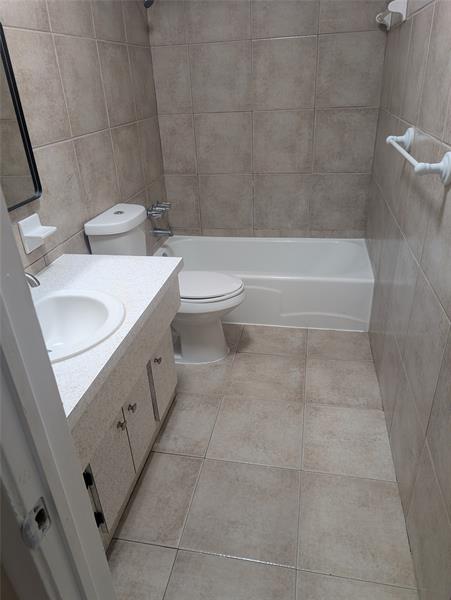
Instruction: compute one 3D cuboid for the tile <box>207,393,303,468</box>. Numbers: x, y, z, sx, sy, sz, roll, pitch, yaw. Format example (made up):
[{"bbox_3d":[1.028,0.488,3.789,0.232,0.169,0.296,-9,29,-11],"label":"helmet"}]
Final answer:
[{"bbox_3d":[0.153,0.606,1.935,0.409,0.014,0.405,3,29,11],"label":"tile"}]

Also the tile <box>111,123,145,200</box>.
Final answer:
[{"bbox_3d":[-0.588,-0.854,2.540,0.014,0.405,0.399,3,29,11],"label":"tile"}]

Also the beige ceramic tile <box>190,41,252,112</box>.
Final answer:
[{"bbox_3d":[-0.026,-1.462,2.751,0.409,0.408,0.010,3,28,11],"label":"beige ceramic tile"}]

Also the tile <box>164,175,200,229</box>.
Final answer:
[{"bbox_3d":[-0.316,-0.741,3.177,0.261,0.405,0.010,3,29,11],"label":"tile"}]

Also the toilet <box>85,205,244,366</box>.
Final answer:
[{"bbox_3d":[-0.263,-0.063,2.329,0.739,0.856,0.405,3,29,11],"label":"toilet"}]

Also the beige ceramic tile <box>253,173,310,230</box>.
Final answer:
[{"bbox_3d":[0.415,-0.715,3.058,0.413,0.412,0.010,3,28,11],"label":"beige ceramic tile"}]

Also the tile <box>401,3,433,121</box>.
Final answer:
[{"bbox_3d":[0.786,-0.946,1.711,0.014,0.405,0.402,3,29,11],"label":"tile"}]

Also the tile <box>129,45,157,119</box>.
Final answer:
[{"bbox_3d":[-0.524,-1.382,2.659,0.010,0.406,0.360,3,29,11],"label":"tile"}]

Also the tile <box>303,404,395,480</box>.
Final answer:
[{"bbox_3d":[0.541,0.629,1.870,0.371,0.010,0.401,3,29,11],"label":"tile"}]

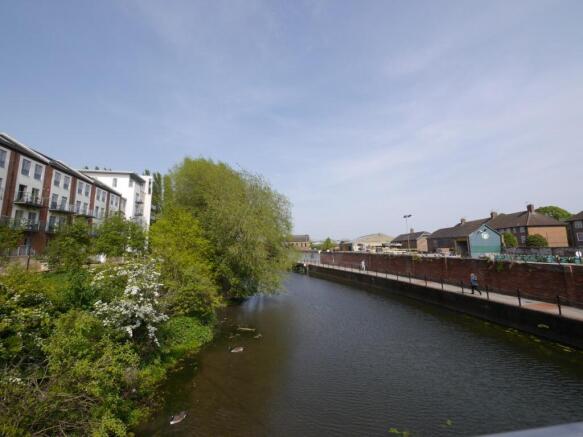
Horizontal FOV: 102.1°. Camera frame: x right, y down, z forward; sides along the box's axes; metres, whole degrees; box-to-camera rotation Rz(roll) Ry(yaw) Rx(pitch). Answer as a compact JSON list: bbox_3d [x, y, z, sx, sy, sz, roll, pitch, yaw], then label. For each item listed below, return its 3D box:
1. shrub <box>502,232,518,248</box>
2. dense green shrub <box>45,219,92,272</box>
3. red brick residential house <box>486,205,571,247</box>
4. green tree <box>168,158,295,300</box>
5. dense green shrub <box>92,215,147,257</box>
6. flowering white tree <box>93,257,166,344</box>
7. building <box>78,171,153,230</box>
[{"bbox_3d":[41.812,4.465,45.000,2.500,3.500,2.400,-7,-10,42],"label":"shrub"},{"bbox_3d":[-17.503,2.101,18.500,3.100,4.300,3.100,7,-10,-43],"label":"dense green shrub"},{"bbox_3d":[52.400,2.637,54.800,8.600,10.000,11.500,1,-7,-6],"label":"red brick residential house"},{"bbox_3d":[-7.891,0.742,30.000,15.000,15.900,13.500,2,-7,-15],"label":"green tree"},{"bbox_3d":[-17.879,2.058,24.500,4.600,4.700,4.200,5,-9,-36],"label":"dense green shrub"},{"bbox_3d":[-7.514,3.819,11.000,3.100,3.800,2.900,5,-9,-34],"label":"flowering white tree"},{"bbox_3d":[-40.200,-0.992,55.200,12.500,17.700,12.000,1,-7,-11],"label":"building"}]

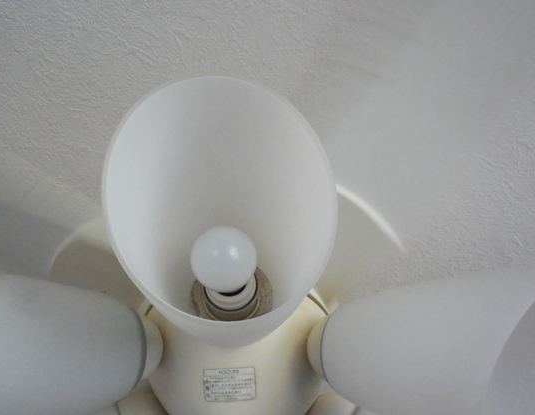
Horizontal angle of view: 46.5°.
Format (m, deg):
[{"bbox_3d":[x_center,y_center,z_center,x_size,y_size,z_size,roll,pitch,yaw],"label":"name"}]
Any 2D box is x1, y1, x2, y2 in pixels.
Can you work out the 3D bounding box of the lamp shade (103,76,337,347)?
[{"bbox_3d":[-0.032,0.030,0.485,0.155,0.155,0.238,0,-26,-1],"label":"lamp shade"}]

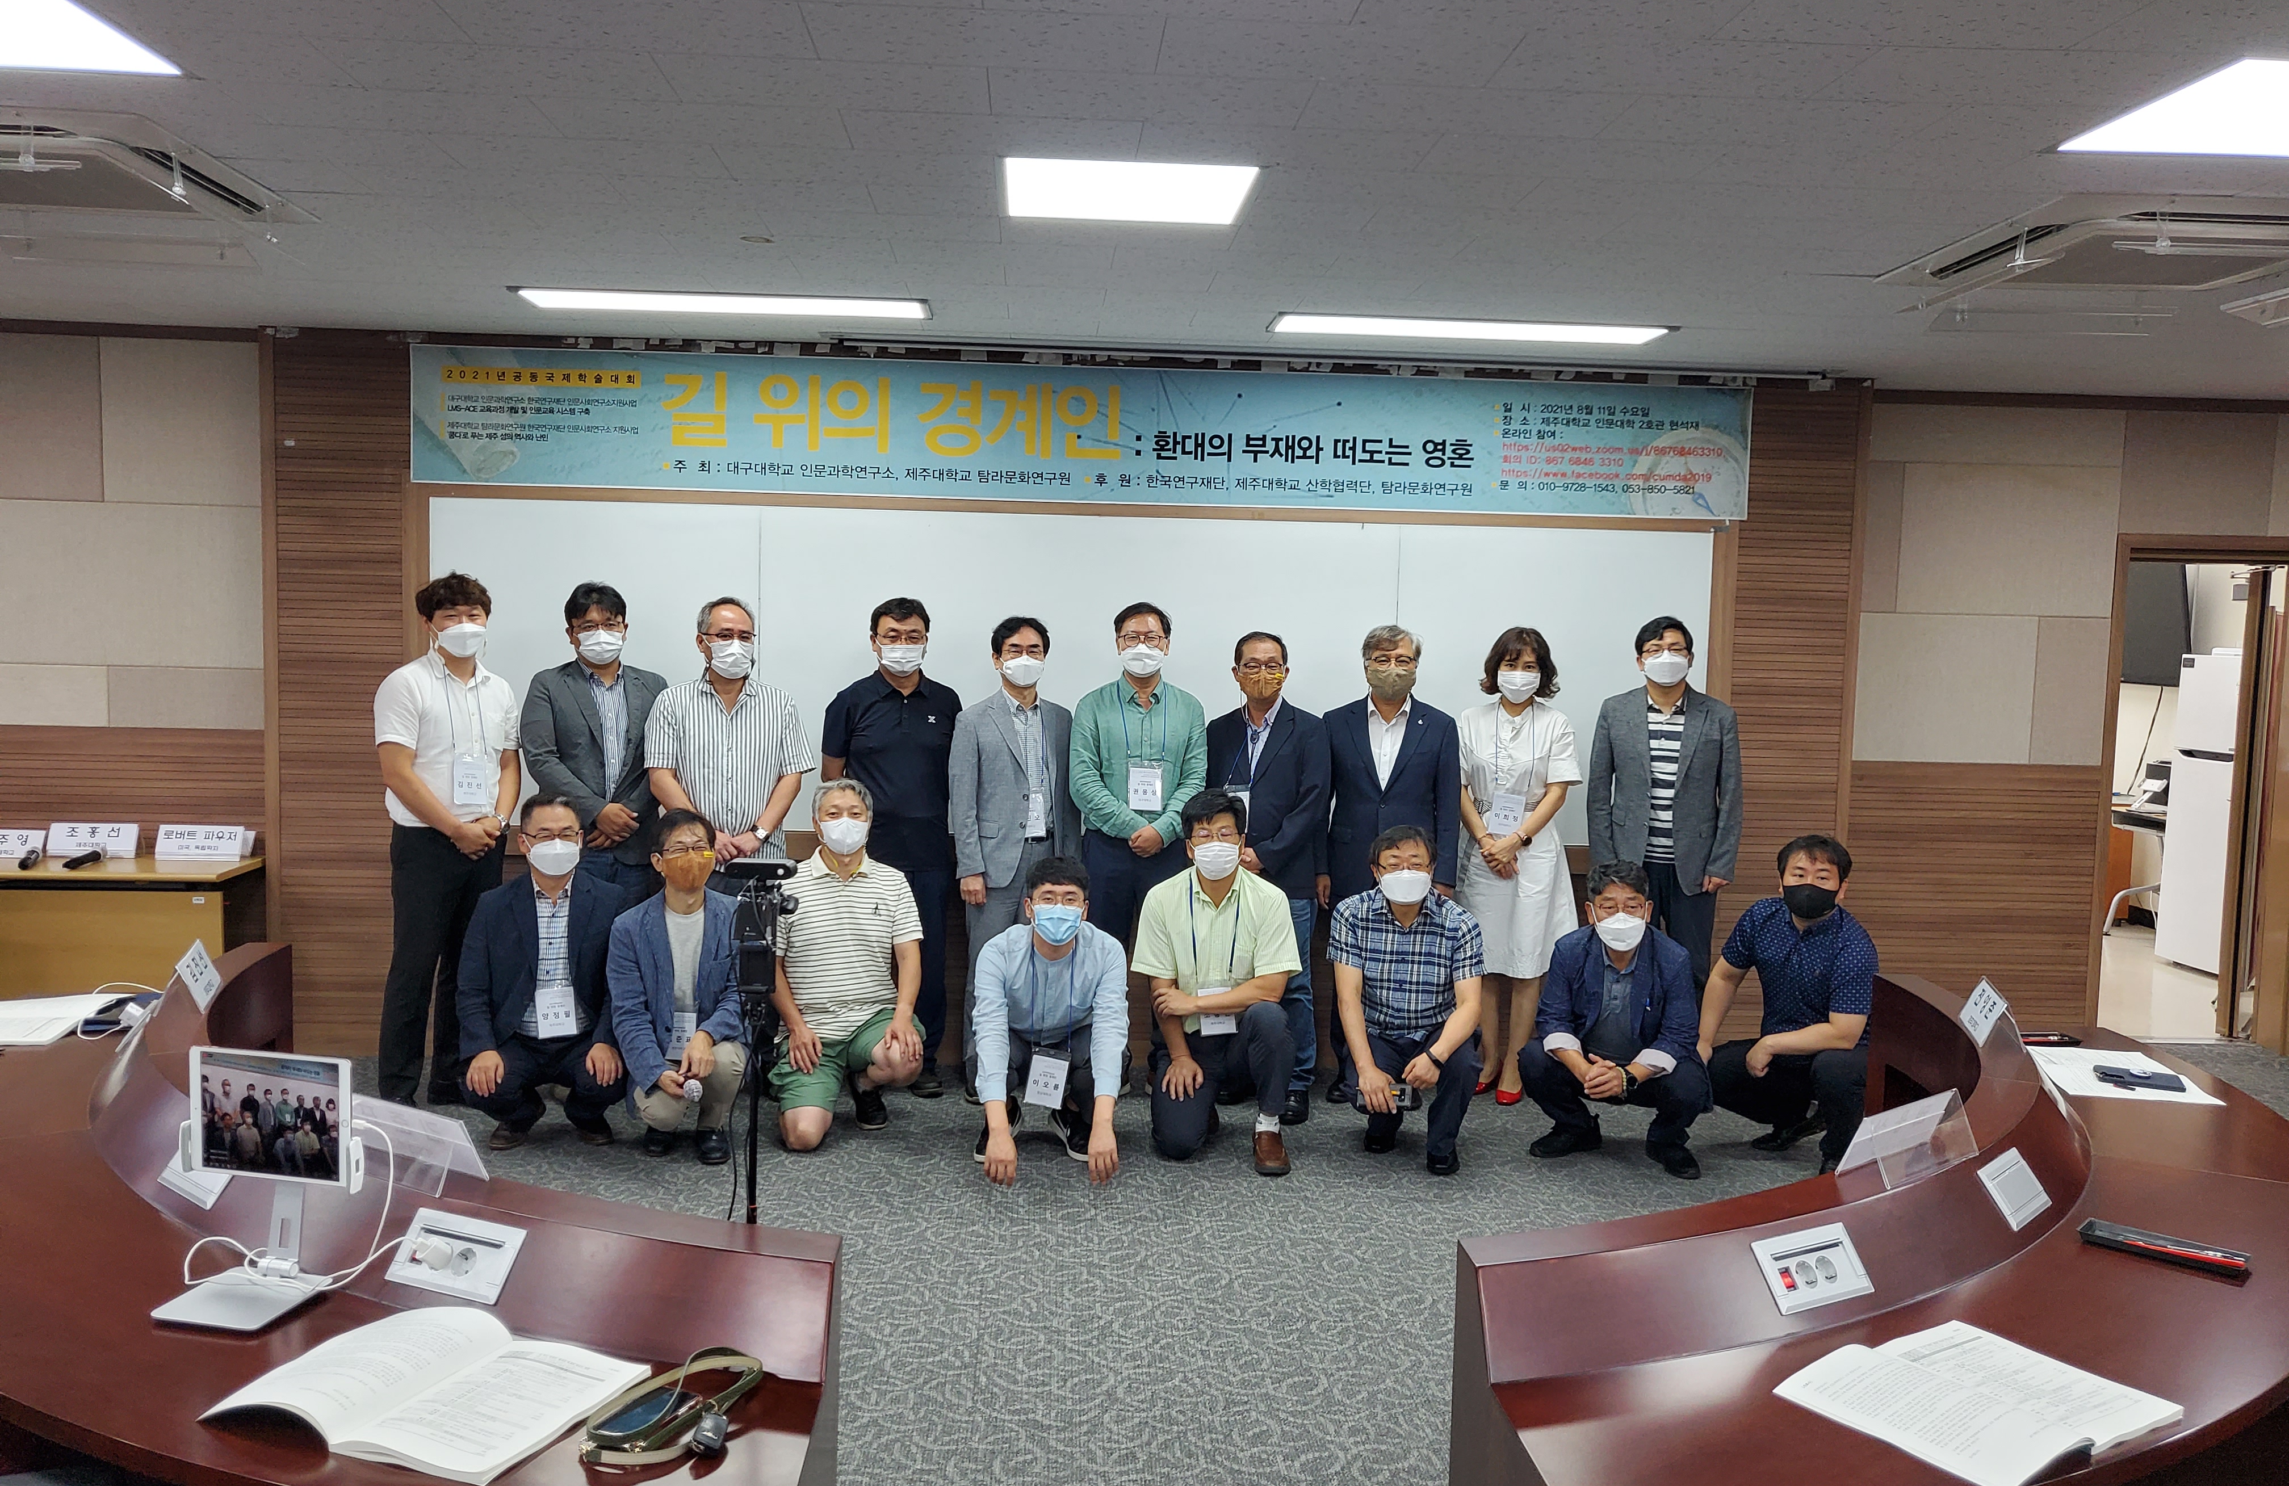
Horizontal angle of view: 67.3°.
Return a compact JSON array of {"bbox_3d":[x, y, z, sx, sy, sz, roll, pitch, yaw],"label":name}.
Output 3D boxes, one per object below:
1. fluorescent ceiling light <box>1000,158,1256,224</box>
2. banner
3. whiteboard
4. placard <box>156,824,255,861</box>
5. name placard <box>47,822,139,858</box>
[{"bbox_3d":[-0.036,-1.305,4.002,0.600,0.060,0.600,1,4,-4],"label":"fluorescent ceiling light"},{"bbox_3d":[-0.171,-1.149,6.412,5.000,0.495,0.020,1,4,-4],"label":"banner"},{"bbox_3d":[-0.229,-0.252,6.558,4.860,1.230,0.040,1,4,-4],"label":"whiteboard"},{"bbox_3d":[-3.387,0.363,6.183,0.305,0.120,0.066,1,4,-4],"label":"placard"},{"bbox_3d":[-3.794,0.351,6.225,0.315,0.120,0.066,1,4,-4],"label":"name placard"}]

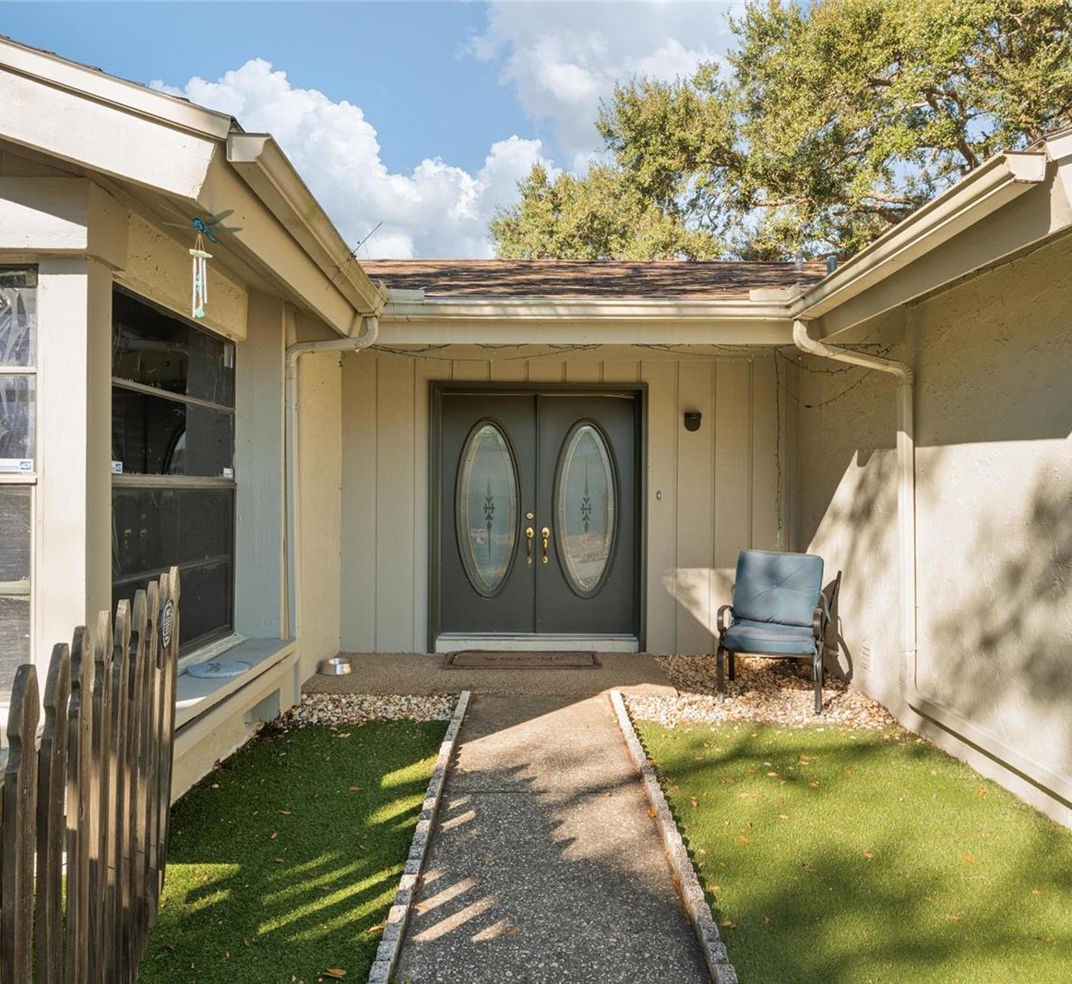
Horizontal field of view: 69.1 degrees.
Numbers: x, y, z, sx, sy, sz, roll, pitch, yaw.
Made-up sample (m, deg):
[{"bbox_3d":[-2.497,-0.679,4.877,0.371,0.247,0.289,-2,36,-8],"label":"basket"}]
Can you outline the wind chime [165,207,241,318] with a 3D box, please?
[{"bbox_3d":[-1.300,-0.865,3.030,0.300,0.380,0.250,0,0,-9],"label":"wind chime"}]

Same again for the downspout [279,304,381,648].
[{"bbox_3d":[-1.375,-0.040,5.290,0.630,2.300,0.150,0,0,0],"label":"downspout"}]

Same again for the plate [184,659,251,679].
[{"bbox_3d":[-1.790,0.985,4.390,0.360,0.030,0.360,0,0,0],"label":"plate"}]

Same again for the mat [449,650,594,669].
[{"bbox_3d":[-0.110,1.315,6.130,1.190,0.020,0.550,0,0,0],"label":"mat"}]

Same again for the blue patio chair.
[{"bbox_3d":[1.600,0.905,5.270,0.630,0.930,0.720,0,0,22],"label":"blue patio chair"}]

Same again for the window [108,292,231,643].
[{"bbox_3d":[-2.075,-0.028,4.570,0.080,2.000,1.600,0,0,0],"label":"window"}]

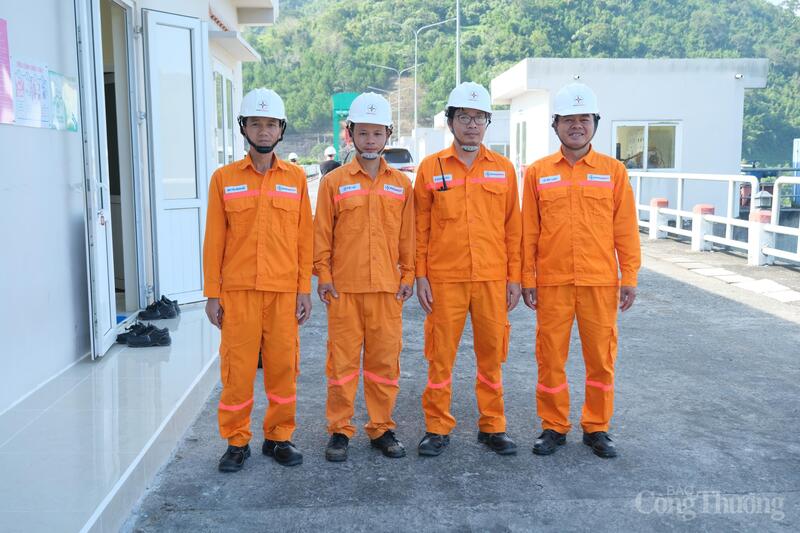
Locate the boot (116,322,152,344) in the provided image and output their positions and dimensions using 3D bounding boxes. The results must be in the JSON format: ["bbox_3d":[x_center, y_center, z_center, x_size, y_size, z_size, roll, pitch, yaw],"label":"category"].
[{"bbox_3d":[-1.835,0.468,5.462,0.279,0.120,0.105,-1,8,-8],"label":"boot"}]

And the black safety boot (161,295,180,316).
[{"bbox_3d":[-1.981,0.338,6.481,0.290,0.135,0.105,-2,7,-9],"label":"black safety boot"}]

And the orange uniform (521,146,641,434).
[{"bbox_3d":[0.849,0.123,3.733,0.565,1.383,0.270,0,7,8],"label":"orange uniform"}]

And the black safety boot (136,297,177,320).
[{"bbox_3d":[-1.962,0.357,6.320,0.290,0.135,0.105,-2,7,-14],"label":"black safety boot"}]

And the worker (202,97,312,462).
[{"bbox_3d":[-0.641,0.053,3.592,0.510,1.716,0.310,-1,7,-5],"label":"worker"}]

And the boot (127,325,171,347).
[{"bbox_3d":[-1.715,0.481,5.355,0.284,0.120,0.105,-1,8,-8],"label":"boot"}]

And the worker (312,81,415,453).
[{"bbox_3d":[-0.172,0.048,3.704,0.465,1.714,0.310,-1,7,-4],"label":"worker"}]

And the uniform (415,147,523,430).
[{"bbox_3d":[0.327,0.123,3.769,0.490,1.411,0.270,-1,7,-3],"label":"uniform"}]

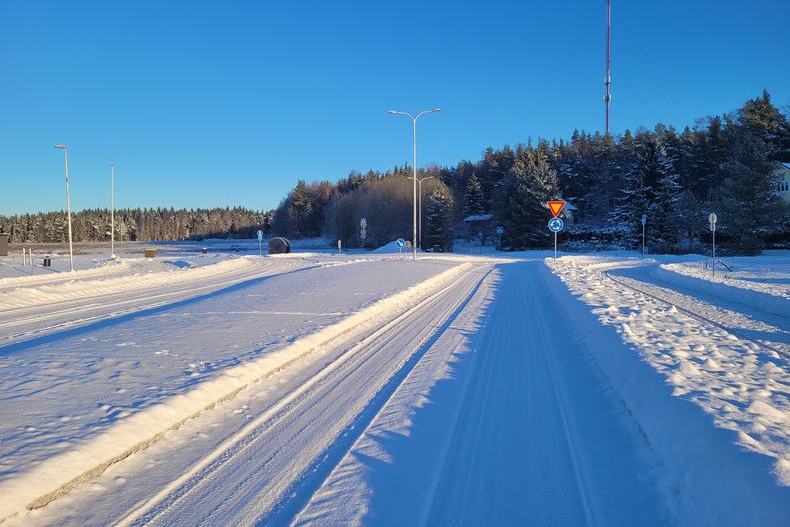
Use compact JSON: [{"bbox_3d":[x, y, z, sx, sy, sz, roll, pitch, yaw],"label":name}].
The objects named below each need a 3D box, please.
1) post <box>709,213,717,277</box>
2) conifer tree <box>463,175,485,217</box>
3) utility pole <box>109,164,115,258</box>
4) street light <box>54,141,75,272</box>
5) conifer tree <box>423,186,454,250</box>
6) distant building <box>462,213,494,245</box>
[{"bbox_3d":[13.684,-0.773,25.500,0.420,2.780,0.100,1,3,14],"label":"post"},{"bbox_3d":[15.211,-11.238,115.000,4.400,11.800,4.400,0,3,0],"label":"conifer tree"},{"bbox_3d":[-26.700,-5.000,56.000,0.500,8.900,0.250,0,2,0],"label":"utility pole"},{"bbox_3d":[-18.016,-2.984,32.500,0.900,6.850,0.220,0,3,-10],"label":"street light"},{"bbox_3d":[6.450,-6.746,88.000,4.800,9.600,4.800,0,3,0],"label":"conifer tree"},{"bbox_3d":[15.054,-6.220,107.000,6.000,5.400,6.000,0,3,6],"label":"distant building"}]

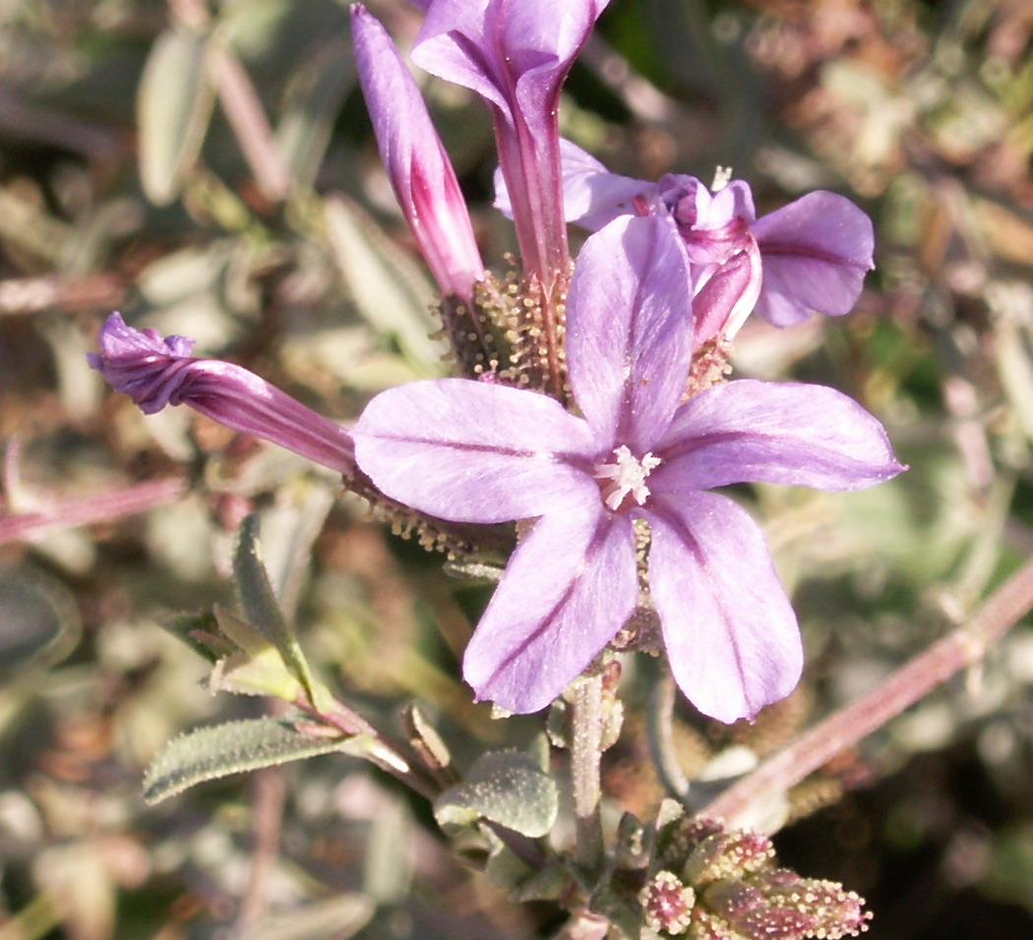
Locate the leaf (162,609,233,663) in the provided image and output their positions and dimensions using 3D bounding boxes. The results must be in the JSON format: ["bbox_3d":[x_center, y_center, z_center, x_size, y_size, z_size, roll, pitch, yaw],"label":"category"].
[{"bbox_3d":[-0.016,0.008,0.123,0.004,0.002,0.002,29,19,8],"label":"leaf"}]

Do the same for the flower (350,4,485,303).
[{"bbox_3d":[-0.005,-0.015,0.118,0.004,0.015,0.003,-21,0,0],"label":"flower"}]

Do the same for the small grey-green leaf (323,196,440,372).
[{"bbox_3d":[-0.007,-0.010,0.136,0.004,0.011,0.002,-29,-6,-15],"label":"small grey-green leaf"}]

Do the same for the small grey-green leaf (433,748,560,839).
[{"bbox_3d":[-0.001,0.015,0.117,0.006,0.003,0.004,0,37,0],"label":"small grey-green leaf"}]

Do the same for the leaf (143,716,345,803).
[{"bbox_3d":[-0.013,0.014,0.117,0.009,0.002,0.003,-14,30,-1],"label":"leaf"}]

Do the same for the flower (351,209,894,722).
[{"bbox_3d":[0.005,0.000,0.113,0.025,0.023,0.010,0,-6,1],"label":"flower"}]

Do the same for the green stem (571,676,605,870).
[{"bbox_3d":[0.003,0.015,0.119,0.002,0.009,0.002,0,3,0],"label":"green stem"}]

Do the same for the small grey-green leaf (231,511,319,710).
[{"bbox_3d":[-0.012,0.007,0.119,0.002,0.009,0.002,-18,7,35],"label":"small grey-green leaf"}]

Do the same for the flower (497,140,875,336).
[{"bbox_3d":[0.009,-0.012,0.124,0.019,0.008,0.012,7,8,1],"label":"flower"}]

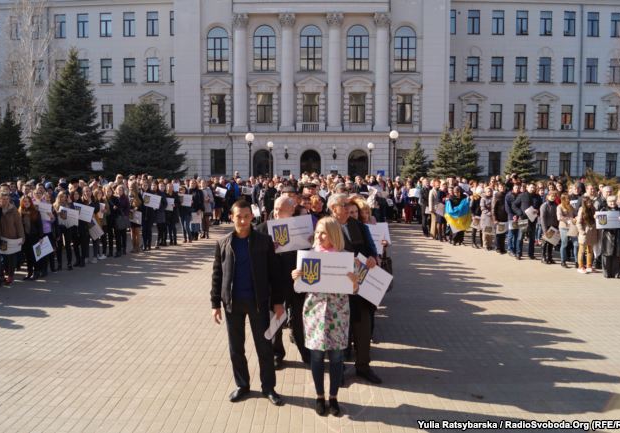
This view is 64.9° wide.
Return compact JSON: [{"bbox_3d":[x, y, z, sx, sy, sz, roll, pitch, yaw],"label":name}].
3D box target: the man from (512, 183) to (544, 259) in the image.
[{"bbox_3d":[5.266,0.107,11.720,0.660,1.800,0.420,0,5,-6],"label":"man"}]

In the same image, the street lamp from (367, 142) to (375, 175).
[{"bbox_3d":[4.075,-2.831,32.673,0.420,4.222,0.420,0,5,0],"label":"street lamp"}]

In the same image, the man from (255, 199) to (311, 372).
[{"bbox_3d":[-0.266,0.669,4.995,0.560,1.748,0.420,0,5,3],"label":"man"}]

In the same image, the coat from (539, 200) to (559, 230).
[{"bbox_3d":[5.539,-0.023,11.246,0.450,0.715,0.300,2,5,18],"label":"coat"}]

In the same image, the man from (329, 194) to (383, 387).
[{"bbox_3d":[0.417,0.672,4.673,0.560,1.798,0.460,-2,5,-27],"label":"man"}]

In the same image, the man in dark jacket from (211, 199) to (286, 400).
[{"bbox_3d":[-0.533,0.729,4.239,0.620,1.750,0.380,0,5,-3],"label":"man in dark jacket"}]

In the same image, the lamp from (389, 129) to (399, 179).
[{"bbox_3d":[4.155,-2.132,24.173,0.420,4.220,0.420,0,5,0],"label":"lamp"}]

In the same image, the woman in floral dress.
[{"bbox_3d":[0.134,0.815,3.982,0.540,1.624,0.460,0,5,0],"label":"woman in floral dress"}]

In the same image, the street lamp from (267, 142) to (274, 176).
[{"bbox_3d":[-2.641,-2.875,32.675,0.420,4.269,0.420,0,5,0],"label":"street lamp"}]

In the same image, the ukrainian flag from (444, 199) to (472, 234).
[{"bbox_3d":[4.212,0.000,13.914,0.783,1.028,0.300,2,5,20],"label":"ukrainian flag"}]

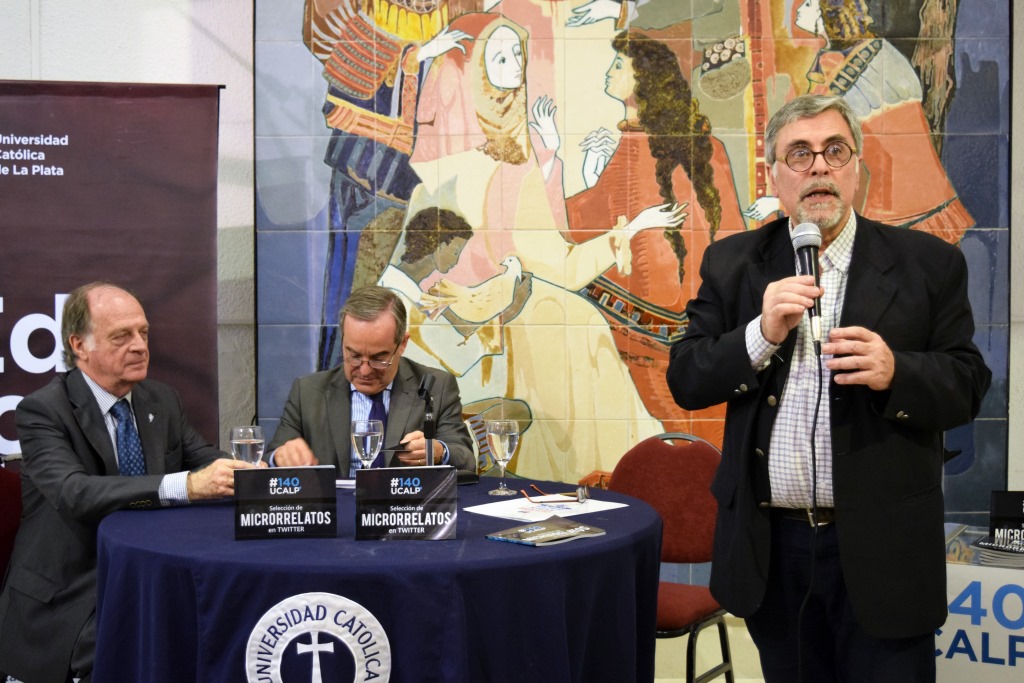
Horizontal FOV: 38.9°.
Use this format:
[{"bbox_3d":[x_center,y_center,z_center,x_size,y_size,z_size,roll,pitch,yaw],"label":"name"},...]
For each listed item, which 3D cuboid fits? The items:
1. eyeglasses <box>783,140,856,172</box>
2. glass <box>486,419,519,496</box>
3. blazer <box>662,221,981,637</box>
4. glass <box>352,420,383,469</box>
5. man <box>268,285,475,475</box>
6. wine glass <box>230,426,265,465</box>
[{"bbox_3d":[0.563,-0.337,2.684,0.138,0.048,0.140,-5,2,7],"label":"eyeglasses"},{"bbox_3d":[-0.022,0.281,3.520,0.077,0.172,0.077,0,2,0],"label":"glass"},{"bbox_3d":[0.585,0.161,2.680,0.570,0.780,0.400,1,2,22],"label":"blazer"},{"bbox_3d":[-0.352,0.283,3.550,0.077,0.172,0.077,0,2,0],"label":"glass"},{"bbox_3d":[-0.365,0.477,3.809,0.560,1.250,0.740,0,2,-2],"label":"man"},{"bbox_3d":[-0.613,0.285,3.360,0.077,0.172,0.077,0,2,0],"label":"wine glass"}]

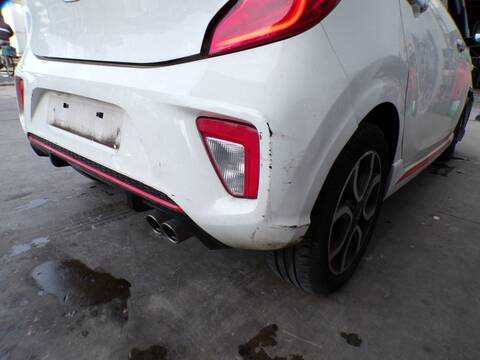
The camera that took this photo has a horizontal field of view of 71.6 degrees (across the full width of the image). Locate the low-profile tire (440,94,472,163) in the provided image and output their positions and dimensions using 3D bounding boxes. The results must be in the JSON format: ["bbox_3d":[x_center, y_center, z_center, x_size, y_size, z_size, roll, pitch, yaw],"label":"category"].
[{"bbox_3d":[1.873,-0.470,2.964,0.195,0.580,0.580,18,25,36],"label":"low-profile tire"}]

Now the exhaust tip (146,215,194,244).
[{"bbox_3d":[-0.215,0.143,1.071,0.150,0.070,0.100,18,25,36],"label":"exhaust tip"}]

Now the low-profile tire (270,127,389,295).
[{"bbox_3d":[0.339,0.097,1.207,0.195,0.580,0.580,18,25,36],"label":"low-profile tire"}]

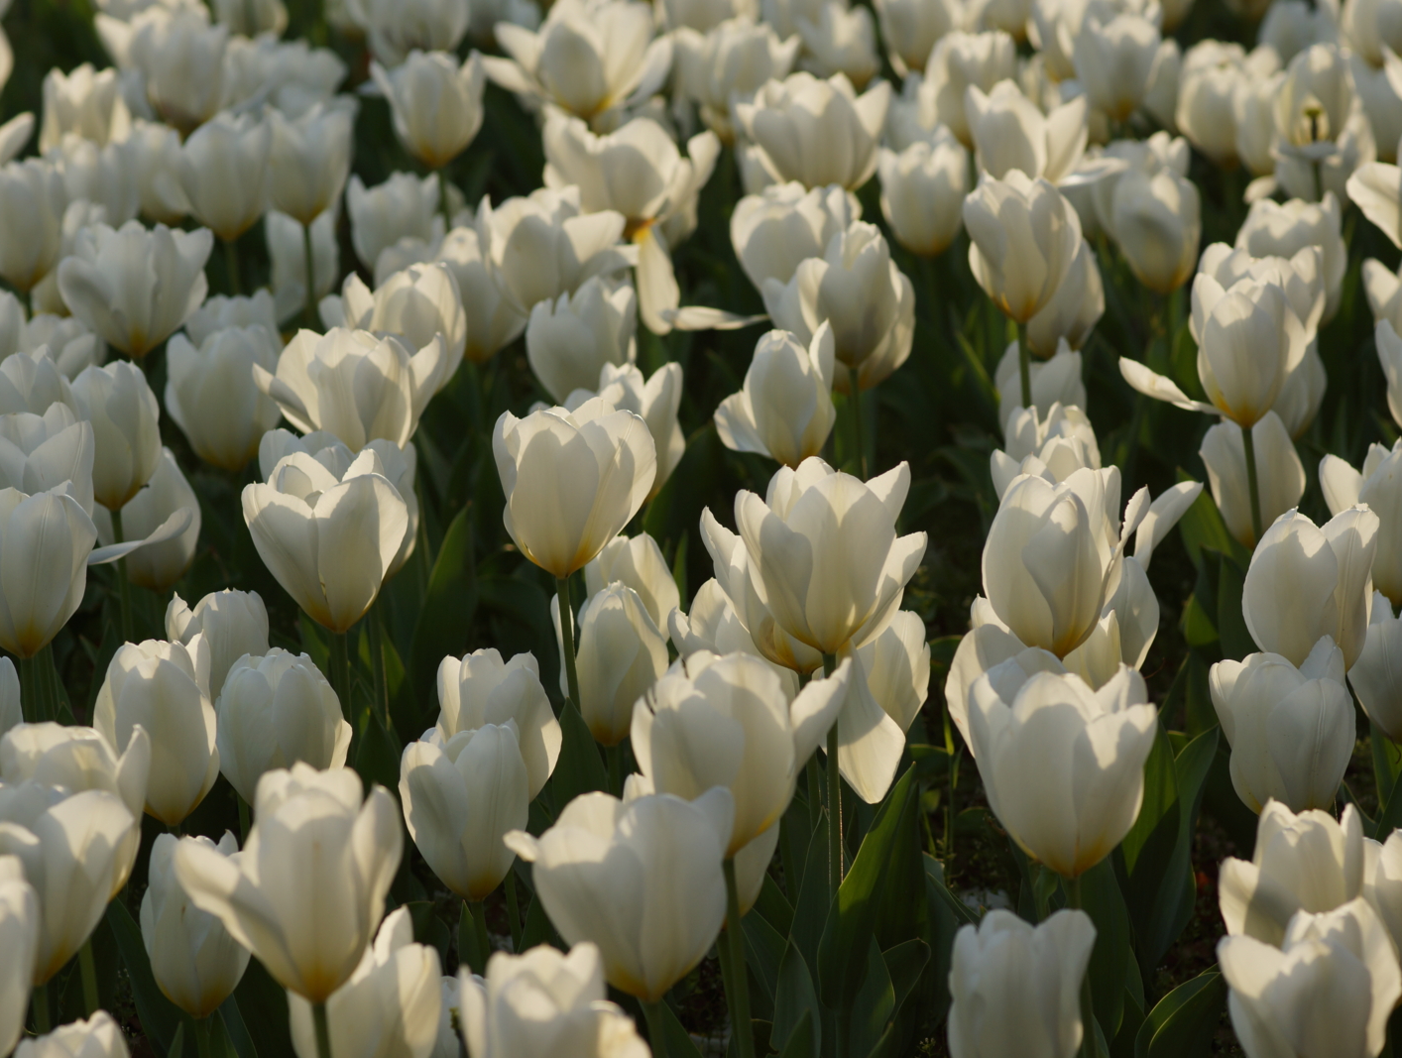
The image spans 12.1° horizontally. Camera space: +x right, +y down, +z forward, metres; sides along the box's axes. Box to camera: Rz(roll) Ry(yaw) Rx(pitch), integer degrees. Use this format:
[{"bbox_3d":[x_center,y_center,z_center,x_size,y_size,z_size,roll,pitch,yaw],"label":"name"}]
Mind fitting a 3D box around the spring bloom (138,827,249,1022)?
[{"bbox_3d":[-0.185,0.148,2.420,0.041,0.066,0.041,-1,16,-4],"label":"spring bloom"}]

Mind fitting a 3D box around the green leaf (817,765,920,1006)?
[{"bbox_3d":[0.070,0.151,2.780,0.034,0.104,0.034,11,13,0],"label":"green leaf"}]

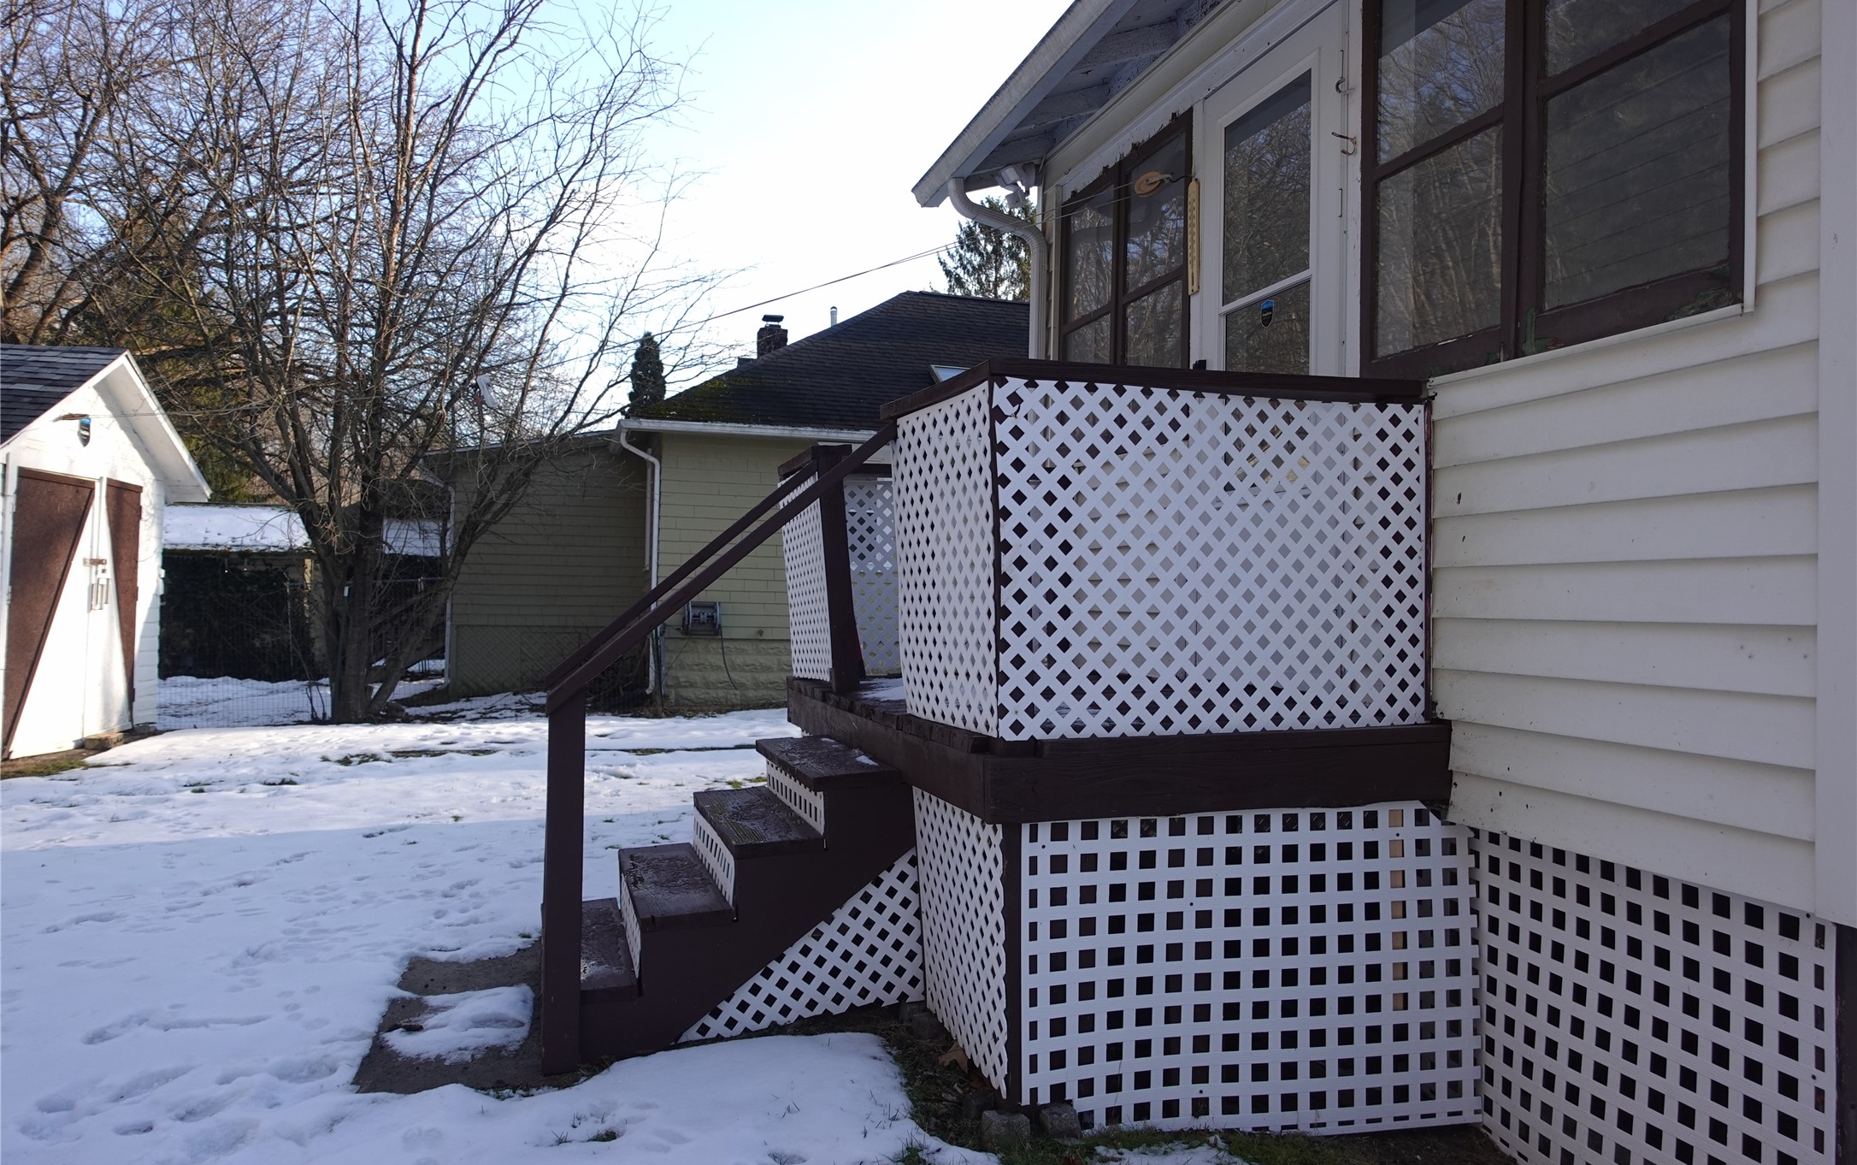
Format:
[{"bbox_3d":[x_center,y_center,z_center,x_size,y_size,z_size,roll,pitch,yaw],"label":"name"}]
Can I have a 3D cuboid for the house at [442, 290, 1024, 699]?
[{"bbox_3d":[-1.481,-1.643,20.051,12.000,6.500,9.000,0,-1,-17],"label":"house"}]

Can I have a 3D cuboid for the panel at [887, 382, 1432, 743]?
[{"bbox_3d":[0.616,-0.055,3.427,1.208,0.865,0.789,0,-1,-17],"label":"panel"}]

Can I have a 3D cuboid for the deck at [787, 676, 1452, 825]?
[{"bbox_3d":[0.380,0.481,4.289,1.295,0.182,2.570,0,-1,-17],"label":"deck"}]

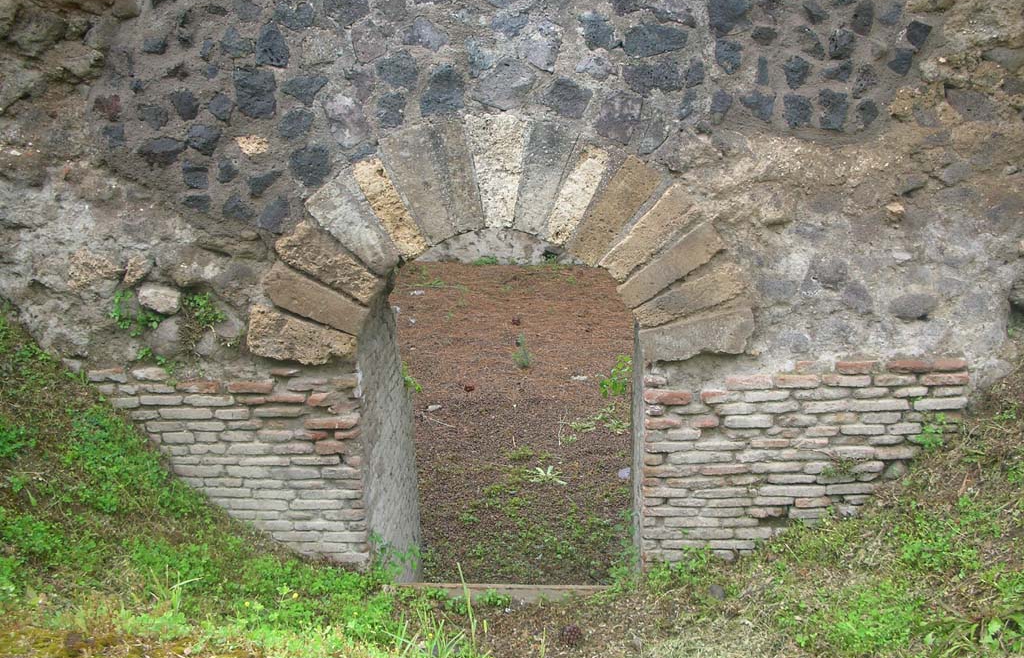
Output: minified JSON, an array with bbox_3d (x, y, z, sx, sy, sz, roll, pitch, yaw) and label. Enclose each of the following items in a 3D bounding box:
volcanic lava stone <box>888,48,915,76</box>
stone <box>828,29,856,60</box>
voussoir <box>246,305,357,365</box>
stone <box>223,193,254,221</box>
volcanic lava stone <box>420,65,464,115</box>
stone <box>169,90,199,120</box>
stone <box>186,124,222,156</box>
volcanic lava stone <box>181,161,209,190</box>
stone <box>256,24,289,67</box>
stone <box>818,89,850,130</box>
[{"bbox_3d":[1.681,-1.154,4.468,0.111,0.116,0.100,-1,12,0],"label":"volcanic lava stone"},{"bbox_3d":[1.422,-1.228,4.455,0.119,0.132,0.107,-1,12,0],"label":"stone"},{"bbox_3d":[-0.966,0.041,4.789,0.503,0.242,0.280,10,12,-2],"label":"voussoir"},{"bbox_3d":[-1.246,-0.553,4.717,0.145,0.118,0.088,0,7,0],"label":"stone"},{"bbox_3d":[-0.303,-1.041,4.520,0.189,0.210,0.169,-1,12,0],"label":"volcanic lava stone"},{"bbox_3d":[-1.511,-1.042,4.817,0.143,0.135,0.104,-1,9,5],"label":"stone"},{"bbox_3d":[-1.390,-0.856,4.679,0.162,0.144,0.108,0,7,0],"label":"stone"},{"bbox_3d":[-1.397,-0.677,4.569,0.114,0.122,0.100,-1,12,0],"label":"volcanic lava stone"},{"bbox_3d":[-1.075,-1.286,4.719,0.148,0.192,0.126,-1,9,5],"label":"stone"},{"bbox_3d":[1.448,-0.986,4.663,0.134,0.184,0.101,0,7,0],"label":"stone"}]

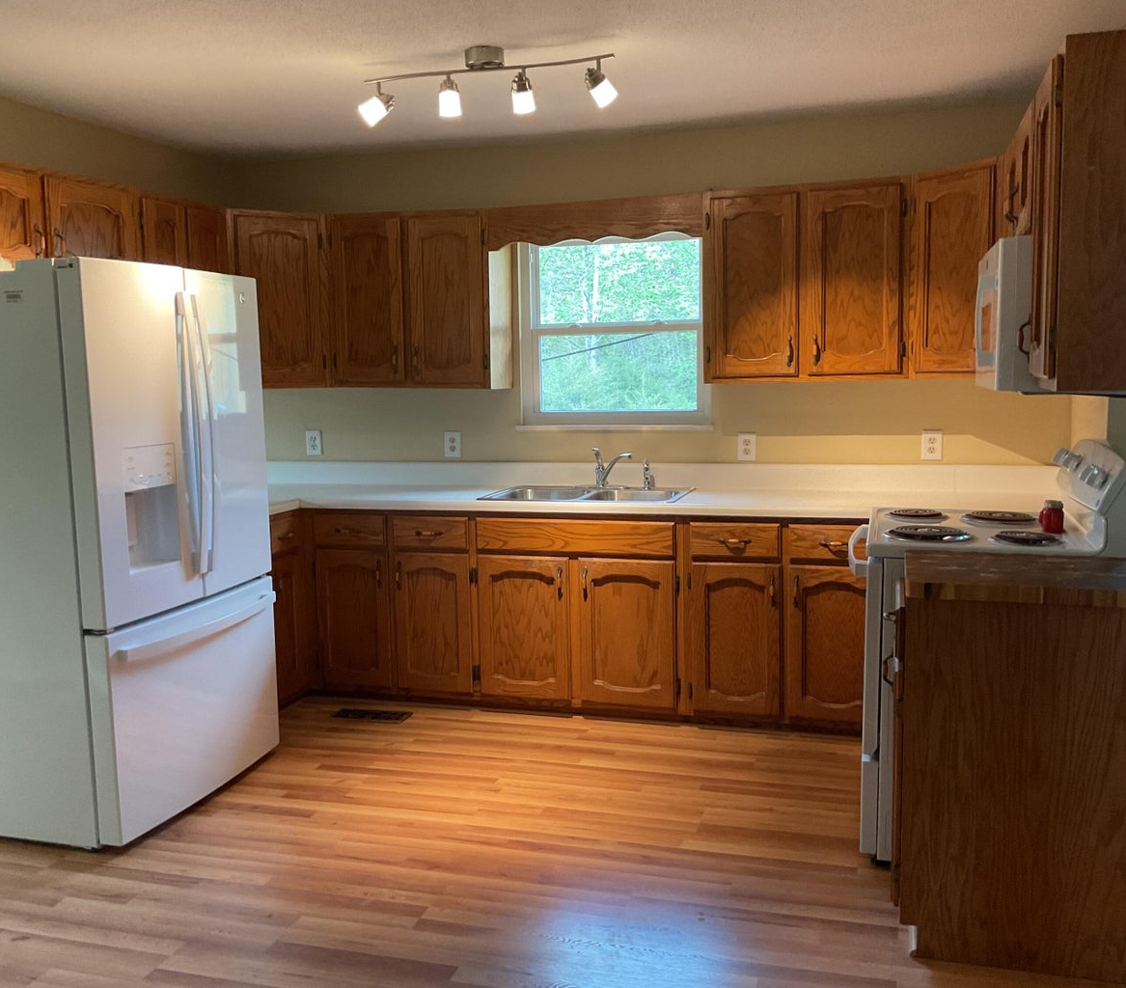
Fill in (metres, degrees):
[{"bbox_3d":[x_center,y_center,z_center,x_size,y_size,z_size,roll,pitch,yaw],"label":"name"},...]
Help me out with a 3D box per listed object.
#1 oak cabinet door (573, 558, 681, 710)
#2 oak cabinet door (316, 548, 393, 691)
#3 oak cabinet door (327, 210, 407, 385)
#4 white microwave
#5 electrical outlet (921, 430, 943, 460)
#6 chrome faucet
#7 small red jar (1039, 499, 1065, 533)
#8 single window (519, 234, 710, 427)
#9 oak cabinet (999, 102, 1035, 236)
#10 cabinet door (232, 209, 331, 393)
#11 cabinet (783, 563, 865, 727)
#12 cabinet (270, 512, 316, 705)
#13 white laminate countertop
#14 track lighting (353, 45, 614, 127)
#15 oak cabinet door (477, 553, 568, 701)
[{"bbox_3d":[0.261,0.558,4.437,0.398,0.594,0.028,1,7,17],"label":"oak cabinet door"},{"bbox_3d":[-0.900,0.540,4.788,0.332,0.594,0.028,1,7,17],"label":"oak cabinet door"},{"bbox_3d":[-0.864,-0.857,4.921,0.337,0.713,0.028,1,7,17],"label":"oak cabinet door"},{"bbox_3d":[1.492,-0.530,3.334,0.400,0.415,0.760,1,7,17],"label":"white microwave"},{"bbox_3d":[1.527,-0.199,4.560,0.080,0.120,0.012,1,7,17],"label":"electrical outlet"},{"bbox_3d":[0.214,-0.105,4.711,0.080,0.170,0.230,-6,9,-37],"label":"chrome faucet"},{"bbox_3d":[1.485,0.067,3.350,0.070,0.100,0.068,1,7,17],"label":"small red jar"},{"bbox_3d":[0.227,-0.731,4.908,0.870,0.850,0.100,1,7,17],"label":"single window"},{"bbox_3d":[1.373,-0.908,3.332,0.030,0.340,0.800,1,7,17],"label":"oak cabinet"},{"bbox_3d":[-1.247,-0.848,4.873,0.362,0.717,0.028,-5,7,-28],"label":"cabinet door"},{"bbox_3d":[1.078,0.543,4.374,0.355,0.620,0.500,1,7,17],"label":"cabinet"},{"bbox_3d":[-1.425,0.494,4.698,0.550,0.850,0.400,1,7,17],"label":"cabinet"},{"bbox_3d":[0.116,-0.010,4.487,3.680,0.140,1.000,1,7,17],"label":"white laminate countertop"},{"bbox_3d":[-0.254,-1.293,3.477,0.865,0.205,0.150,1,7,17],"label":"track lighting"},{"bbox_3d":[-0.158,0.551,4.563,0.397,0.594,0.028,1,7,17],"label":"oak cabinet door"}]

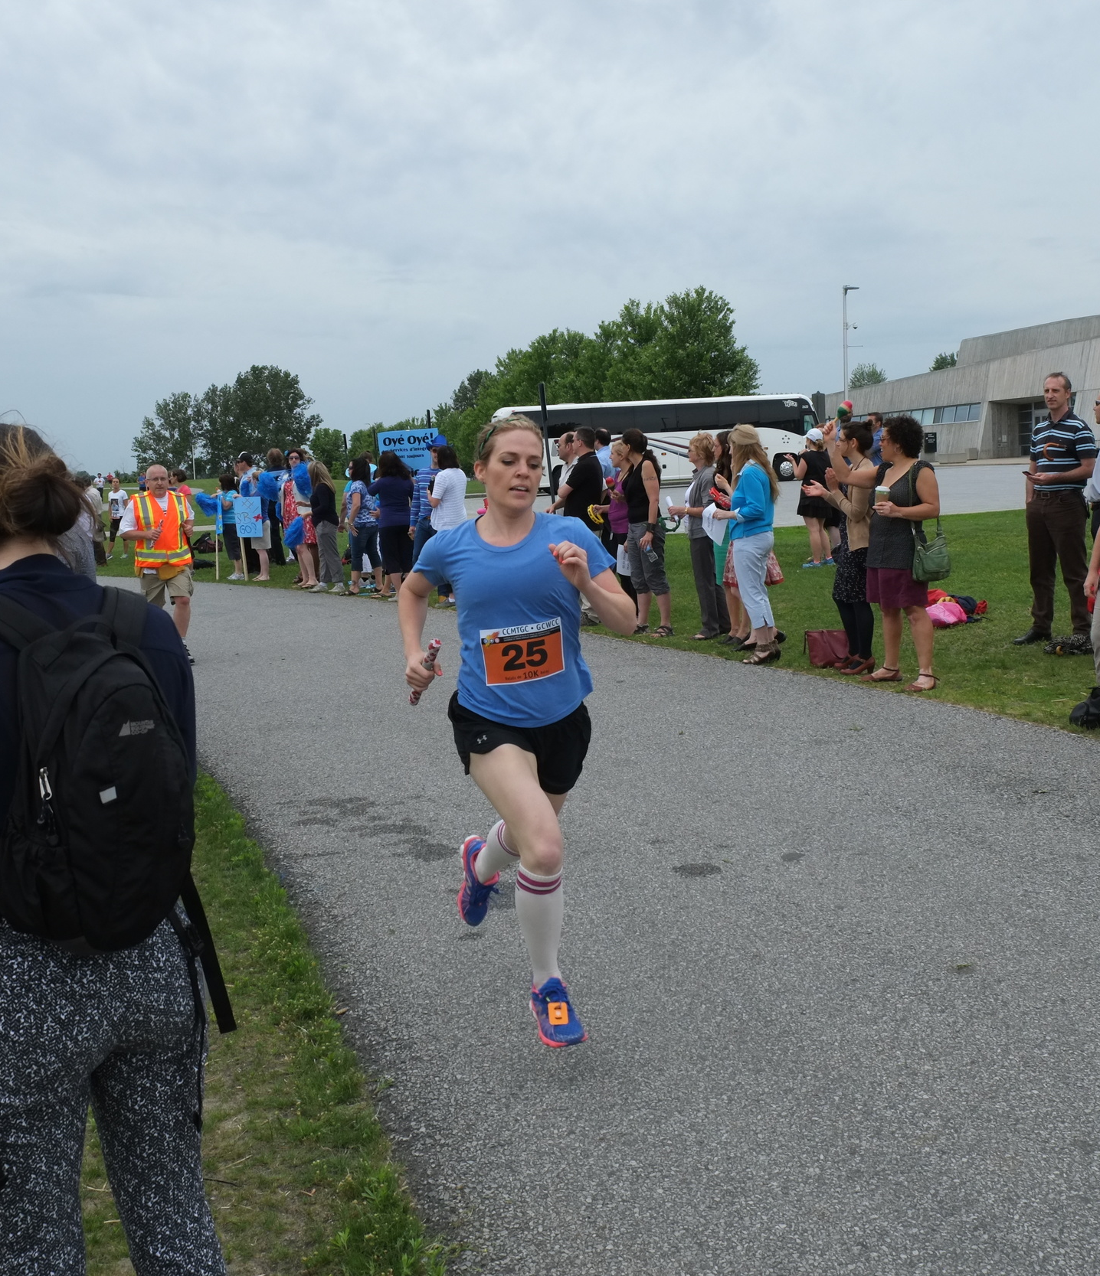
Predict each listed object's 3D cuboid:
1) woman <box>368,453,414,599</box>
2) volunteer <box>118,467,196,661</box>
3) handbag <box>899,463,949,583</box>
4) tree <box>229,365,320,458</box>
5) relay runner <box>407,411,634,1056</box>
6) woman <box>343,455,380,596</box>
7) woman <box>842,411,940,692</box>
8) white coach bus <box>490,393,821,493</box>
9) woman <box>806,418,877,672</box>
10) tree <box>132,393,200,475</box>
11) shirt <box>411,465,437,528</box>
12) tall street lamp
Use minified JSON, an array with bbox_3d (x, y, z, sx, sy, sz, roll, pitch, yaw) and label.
[{"bbox_3d":[-1.770,-1.257,16.100,0.460,1.660,0.370,-8,9,-37],"label":"woman"},{"bbox_3d":[-3.678,-0.759,13.500,0.680,1.750,0.480,-4,7,-11],"label":"volunteer"},{"bbox_3d":[2.214,-0.686,8.500,0.270,0.700,0.140,-5,7,-17],"label":"handbag"},{"bbox_3d":[-25.878,-20.235,135.000,8.800,10.800,8.000,-2,7,0],"label":"tree"},{"bbox_3d":[-0.080,0.237,3.893,0.600,1.650,0.820,-3,7,-7],"label":"relay runner"},{"bbox_3d":[-2.271,-1.369,17.300,0.420,1.650,0.470,1,8,26],"label":"woman"},{"bbox_3d":[2.118,-0.528,8.936,0.500,1.680,0.500,-6,8,-31],"label":"woman"},{"bbox_3d":[4.552,-8.266,61.187,13.700,3.550,2.600,-2,7,4],"label":"white coach bus"},{"bbox_3d":[1.904,-0.599,9.350,0.430,1.630,0.420,-4,7,-5],"label":"woman"},{"bbox_3d":[-39.770,-21.235,150.000,7.500,9.300,7.500,-3,7,0],"label":"tree"},{"bbox_3d":[-1.235,-1.525,15.500,0.550,0.680,0.280,-2,7,3],"label":"shirt"},{"bbox_3d":[12.708,-10.738,60.476,0.680,8.001,0.300,-2,7,0],"label":"tall street lamp"}]

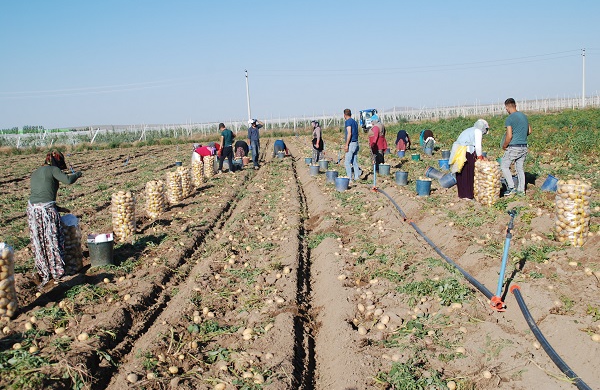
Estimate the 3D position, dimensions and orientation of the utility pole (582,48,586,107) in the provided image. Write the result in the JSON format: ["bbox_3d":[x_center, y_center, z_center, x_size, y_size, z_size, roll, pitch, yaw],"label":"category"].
[{"bbox_3d":[47.148,-19.199,116.435,0.400,10.100,0.380,-3,6,0],"label":"utility pole"}]

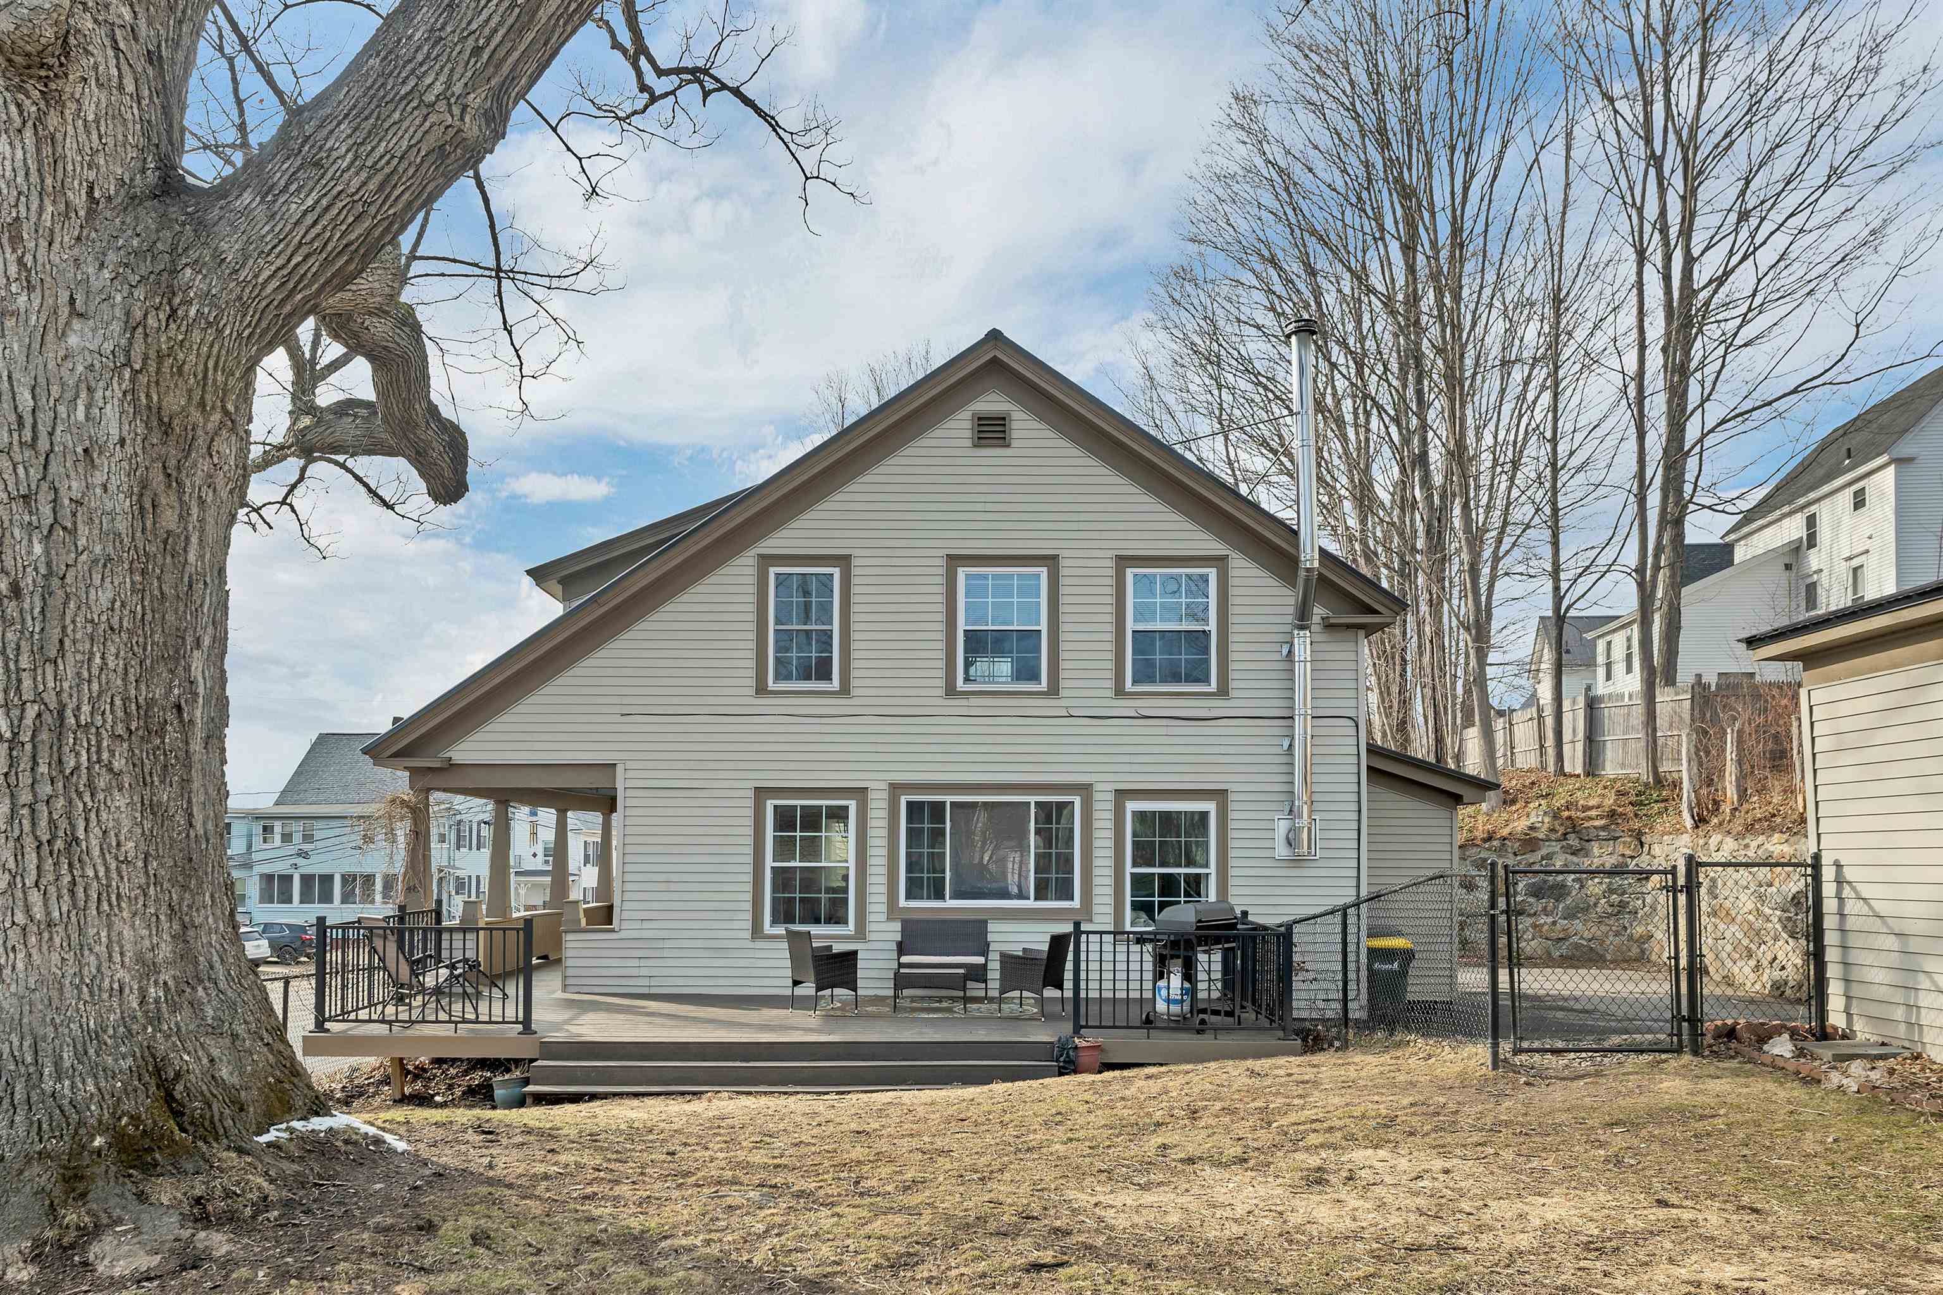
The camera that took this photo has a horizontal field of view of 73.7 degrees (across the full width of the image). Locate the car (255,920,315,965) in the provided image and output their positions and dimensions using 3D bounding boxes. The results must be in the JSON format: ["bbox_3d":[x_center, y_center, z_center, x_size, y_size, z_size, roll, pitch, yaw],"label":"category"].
[{"bbox_3d":[-28.900,12.050,52.800,4.600,1.660,1.840,0,-3,6],"label":"car"}]

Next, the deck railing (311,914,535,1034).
[{"bbox_3d":[-4.680,2.800,11.050,1.880,0.990,0.100,0,-3,0],"label":"deck railing"}]

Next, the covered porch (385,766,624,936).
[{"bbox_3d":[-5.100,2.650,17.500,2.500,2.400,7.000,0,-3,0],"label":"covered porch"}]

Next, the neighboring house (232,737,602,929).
[{"bbox_3d":[-25.800,9.400,64.000,16.500,9.600,10.000,0,-3,0],"label":"neighboring house"}]

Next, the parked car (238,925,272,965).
[{"bbox_3d":[-29.000,11.550,49.900,4.500,1.600,1.820,-2,-4,37],"label":"parked car"}]

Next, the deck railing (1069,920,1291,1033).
[{"bbox_3d":[1.810,2.840,11.050,1.900,0.980,0.100,0,-3,0],"label":"deck railing"}]

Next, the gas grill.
[{"bbox_3d":[2.090,2.820,11.450,1.200,1.130,0.580,3,-4,-42],"label":"gas grill"}]

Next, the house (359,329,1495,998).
[{"bbox_3d":[-0.200,0.500,18.300,12.400,7.400,9.200,0,-3,0],"label":"house"}]

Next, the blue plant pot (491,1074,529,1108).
[{"bbox_3d":[-3.740,3.600,10.550,0.310,0.280,0.310,0,-3,0],"label":"blue plant pot"}]

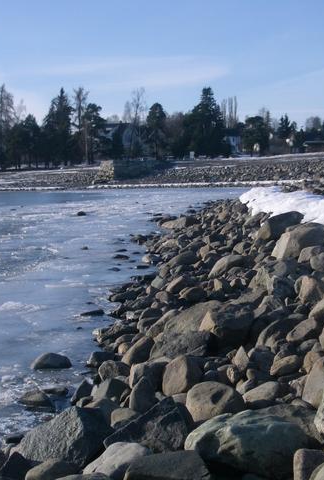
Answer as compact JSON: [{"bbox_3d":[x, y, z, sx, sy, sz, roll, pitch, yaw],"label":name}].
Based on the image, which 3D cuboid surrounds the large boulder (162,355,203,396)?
[{"bbox_3d":[0.174,1.126,7.500,0.339,0.344,0.310,0,5,0],"label":"large boulder"}]

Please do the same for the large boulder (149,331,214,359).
[{"bbox_3d":[0.192,1.036,8.900,0.648,0.260,0.450,0,5,0],"label":"large boulder"}]

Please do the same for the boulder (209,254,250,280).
[{"bbox_3d":[1.081,0.426,14.300,0.695,0.359,0.520,0,5,0],"label":"boulder"}]

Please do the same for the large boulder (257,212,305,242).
[{"bbox_3d":[2.418,-0.293,18.500,1.043,0.638,0.850,0,5,7],"label":"large boulder"}]

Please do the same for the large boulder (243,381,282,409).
[{"bbox_3d":[0.743,1.143,6.700,0.296,0.193,0.240,0,5,0],"label":"large boulder"}]

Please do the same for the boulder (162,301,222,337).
[{"bbox_3d":[0.327,0.839,9.400,0.728,0.400,0.550,0,5,2],"label":"boulder"}]

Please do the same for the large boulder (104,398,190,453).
[{"bbox_3d":[-0.093,1.209,5.850,0.584,0.350,0.450,-1,5,-1],"label":"large boulder"}]

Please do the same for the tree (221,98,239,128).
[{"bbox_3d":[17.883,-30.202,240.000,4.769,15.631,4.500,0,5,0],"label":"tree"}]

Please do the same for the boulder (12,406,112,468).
[{"bbox_3d":[-0.628,1.254,5.800,0.652,0.350,0.500,-1,5,-6],"label":"boulder"}]

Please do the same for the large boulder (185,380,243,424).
[{"bbox_3d":[0.359,1.107,6.200,0.437,0.290,0.360,0,5,3],"label":"large boulder"}]

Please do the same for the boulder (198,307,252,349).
[{"bbox_3d":[0.617,0.849,8.800,0.558,0.400,0.480,0,5,4],"label":"boulder"}]

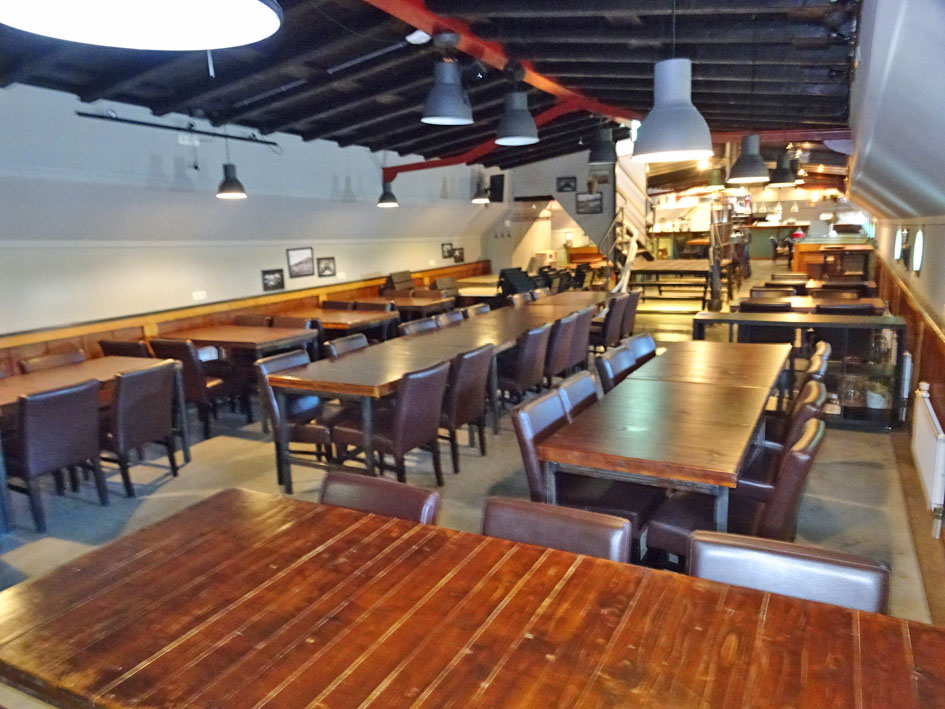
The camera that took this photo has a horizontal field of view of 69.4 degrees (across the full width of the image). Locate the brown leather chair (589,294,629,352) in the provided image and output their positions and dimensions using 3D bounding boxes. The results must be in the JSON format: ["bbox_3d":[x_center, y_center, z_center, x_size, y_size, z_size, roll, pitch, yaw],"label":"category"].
[{"bbox_3d":[1.313,-0.223,7.352,0.610,0.830,0.450,4,13,28],"label":"brown leather chair"}]

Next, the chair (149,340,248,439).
[{"bbox_3d":[-2.220,0.239,5.679,0.450,0.830,0.610,3,12,24],"label":"chair"}]

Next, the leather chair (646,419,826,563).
[{"bbox_3d":[1.049,0.722,2.810,0.620,0.870,0.460,4,12,31],"label":"leather chair"}]

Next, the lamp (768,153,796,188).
[{"bbox_3d":[4.329,-2.552,9.550,0.380,0.440,0.380,4,13,28],"label":"lamp"}]

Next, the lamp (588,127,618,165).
[{"bbox_3d":[1.653,-2.642,8.629,0.390,0.450,0.390,3,12,28],"label":"lamp"}]

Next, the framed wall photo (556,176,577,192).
[{"bbox_3d":[1.613,-2.897,11.653,0.340,0.250,0.030,3,12,28],"label":"framed wall photo"}]

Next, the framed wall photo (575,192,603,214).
[{"bbox_3d":[1.976,-2.547,11.527,0.460,0.350,0.030,3,12,28],"label":"framed wall photo"}]

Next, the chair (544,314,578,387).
[{"bbox_3d":[0.581,0.061,6.051,0.610,0.830,0.450,4,13,28],"label":"chair"}]

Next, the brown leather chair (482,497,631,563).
[{"bbox_3d":[0.131,0.936,1.874,0.460,0.870,0.620,3,12,28],"label":"brown leather chair"}]

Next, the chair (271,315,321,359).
[{"bbox_3d":[-1.982,0.117,6.817,0.460,0.870,0.620,3,12,28],"label":"chair"}]

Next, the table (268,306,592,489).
[{"bbox_3d":[-0.026,0.203,5.589,0.828,0.775,3.560,4,13,28],"label":"table"}]

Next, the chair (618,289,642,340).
[{"bbox_3d":[1.717,-0.356,8.492,0.620,0.870,0.460,3,12,28],"label":"chair"}]

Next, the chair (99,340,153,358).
[{"bbox_3d":[-2.642,0.240,5.759,0.450,0.830,0.610,3,12,23],"label":"chair"}]

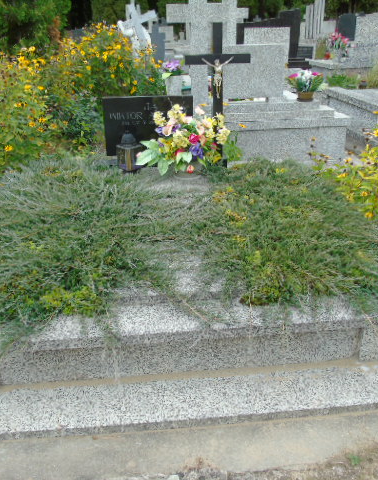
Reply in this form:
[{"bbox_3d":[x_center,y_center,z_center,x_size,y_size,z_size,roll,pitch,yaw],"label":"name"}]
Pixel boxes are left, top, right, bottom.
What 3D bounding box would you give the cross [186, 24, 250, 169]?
[{"bbox_3d":[0.220,-1.024,3.373,0.451,1.020,0.080,-3,26,-4],"label":"cross"}]

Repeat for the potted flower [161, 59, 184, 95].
[{"bbox_3d":[-0.167,-1.678,4.900,0.240,0.460,0.220,-3,26,-4],"label":"potted flower"}]

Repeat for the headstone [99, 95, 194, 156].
[{"bbox_3d":[-0.315,-0.881,3.582,0.697,0.454,0.070,-3,26,-4],"label":"headstone"}]

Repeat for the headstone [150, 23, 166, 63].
[{"bbox_3d":[-0.690,-3.760,9.000,0.480,0.850,0.130,-4,20,-5],"label":"headstone"}]

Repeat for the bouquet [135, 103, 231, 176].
[{"bbox_3d":[-0.033,-0.726,3.370,0.630,0.460,0.400,-3,26,-4],"label":"bouquet"}]

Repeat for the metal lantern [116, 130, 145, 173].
[{"bbox_3d":[-0.453,-0.680,3.512,0.201,0.303,0.201,-3,26,-4],"label":"metal lantern"}]

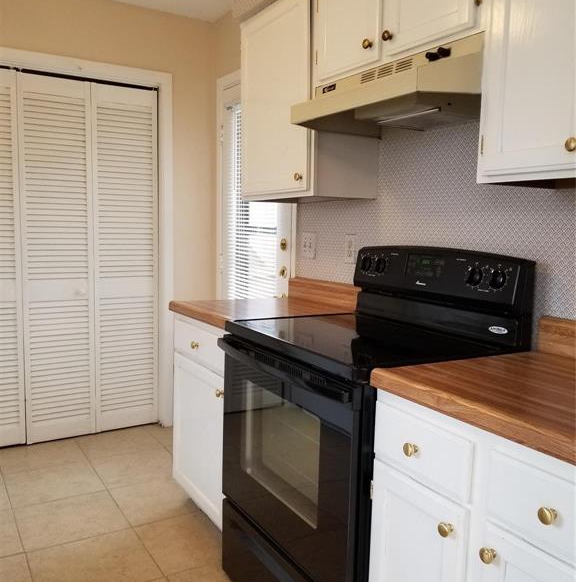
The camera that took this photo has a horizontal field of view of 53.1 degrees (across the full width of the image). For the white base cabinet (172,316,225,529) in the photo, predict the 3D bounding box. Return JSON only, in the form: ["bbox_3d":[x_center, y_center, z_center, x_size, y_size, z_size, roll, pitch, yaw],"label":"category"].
[{"bbox_3d":[-0.098,0.534,2.490,0.605,0.865,0.600,-2,7,-31],"label":"white base cabinet"}]

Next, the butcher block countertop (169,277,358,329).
[{"bbox_3d":[-0.092,0.040,2.433,0.630,0.131,0.600,-2,7,-31],"label":"butcher block countertop"}]

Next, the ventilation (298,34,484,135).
[{"bbox_3d":[0.383,-0.623,1.815,0.420,0.142,0.762,-2,7,-31],"label":"ventilation"}]

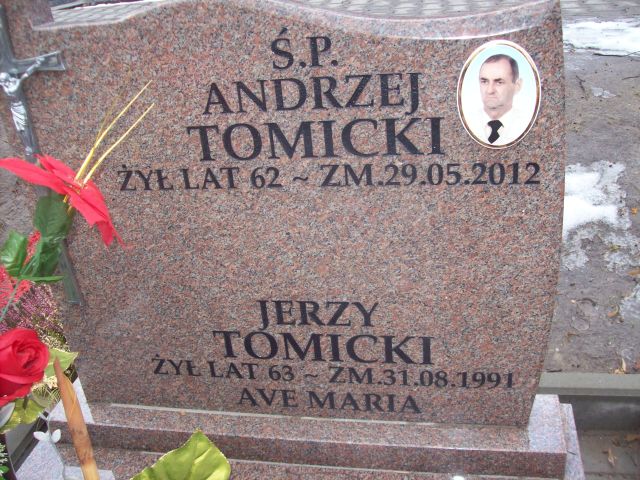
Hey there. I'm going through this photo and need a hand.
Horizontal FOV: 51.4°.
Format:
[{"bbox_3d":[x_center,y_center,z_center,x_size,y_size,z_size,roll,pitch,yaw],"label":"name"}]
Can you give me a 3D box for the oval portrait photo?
[{"bbox_3d":[0.237,-0.191,0.882,0.108,0.147,0.009,-4,26,13],"label":"oval portrait photo"}]

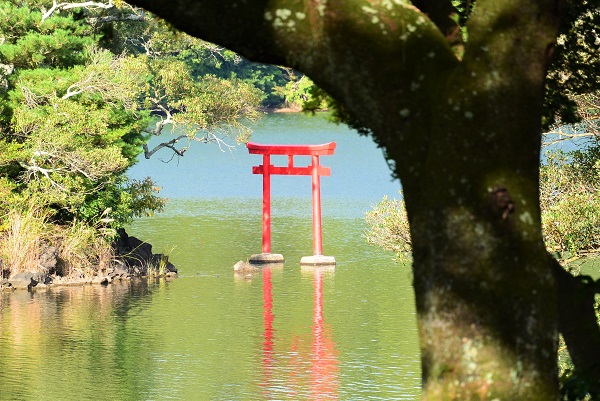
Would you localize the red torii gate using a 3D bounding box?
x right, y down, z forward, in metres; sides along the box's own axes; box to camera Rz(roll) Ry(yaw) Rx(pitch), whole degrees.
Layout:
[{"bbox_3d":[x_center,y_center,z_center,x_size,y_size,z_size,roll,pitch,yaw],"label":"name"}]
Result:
[{"bbox_3d":[-0.179,0.061,108.000,2.420,2.660,0.600,1,2,42],"label":"red torii gate"}]

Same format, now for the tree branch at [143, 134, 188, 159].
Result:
[{"bbox_3d":[-2.905,-1.167,107.000,1.000,0.520,0.450,0,2,0],"label":"tree branch"}]

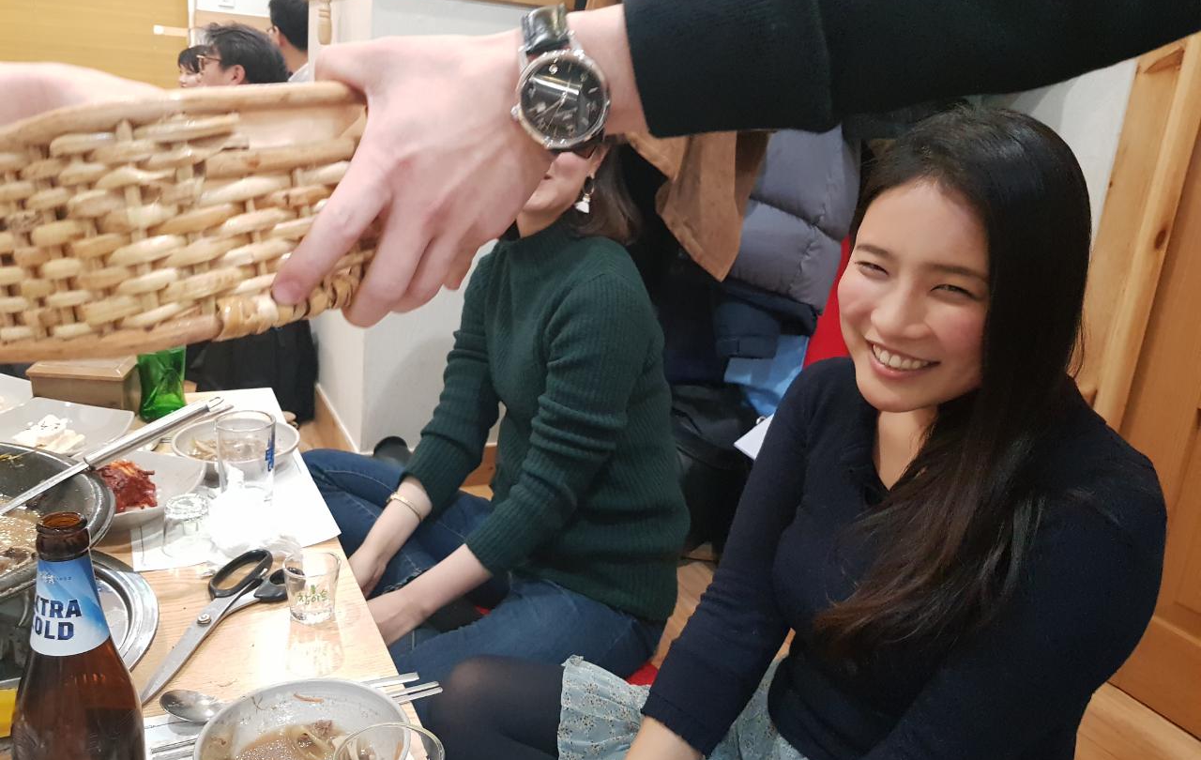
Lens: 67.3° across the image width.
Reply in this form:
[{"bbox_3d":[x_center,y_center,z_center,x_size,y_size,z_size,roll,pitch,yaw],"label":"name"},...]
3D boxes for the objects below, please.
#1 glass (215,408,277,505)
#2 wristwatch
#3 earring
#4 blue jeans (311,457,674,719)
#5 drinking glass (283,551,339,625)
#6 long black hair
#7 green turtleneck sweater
[{"bbox_3d":[-0.433,0.093,1.104,0.069,0.094,0.069,-3,19,-27],"label":"glass"},{"bbox_3d":[-0.015,-0.134,0.408,0.044,0.064,0.055,-13,25,14],"label":"wristwatch"},{"bbox_3d":[-0.022,-0.259,1.260,0.026,0.052,0.014,5,17,-3],"label":"earring"},{"bbox_3d":[-0.200,0.285,1.487,0.520,0.260,0.670,-3,19,-27],"label":"blue jeans"},{"bbox_3d":[-0.277,0.201,0.868,0.051,0.054,0.051,-3,19,-27],"label":"drinking glass"},{"bbox_3d":[0.301,0.002,0.779,0.240,0.440,0.200,-9,22,-40],"label":"long black hair"},{"bbox_3d":[-0.086,0.042,1.389,0.380,0.560,0.430,-3,19,-27],"label":"green turtleneck sweater"}]

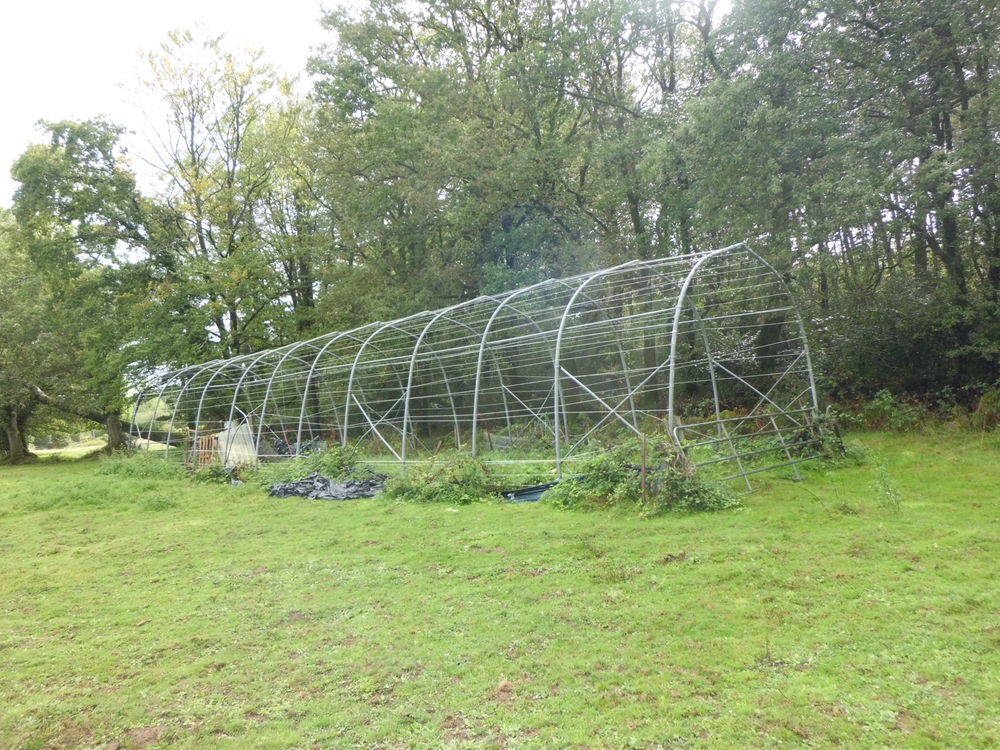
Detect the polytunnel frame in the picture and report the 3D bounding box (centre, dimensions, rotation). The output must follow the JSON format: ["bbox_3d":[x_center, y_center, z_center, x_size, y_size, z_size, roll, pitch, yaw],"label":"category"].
[{"bbox_3d":[-3.511,0.494,19.196,4.800,3.520,21.480,0,-4,-44],"label":"polytunnel frame"}]

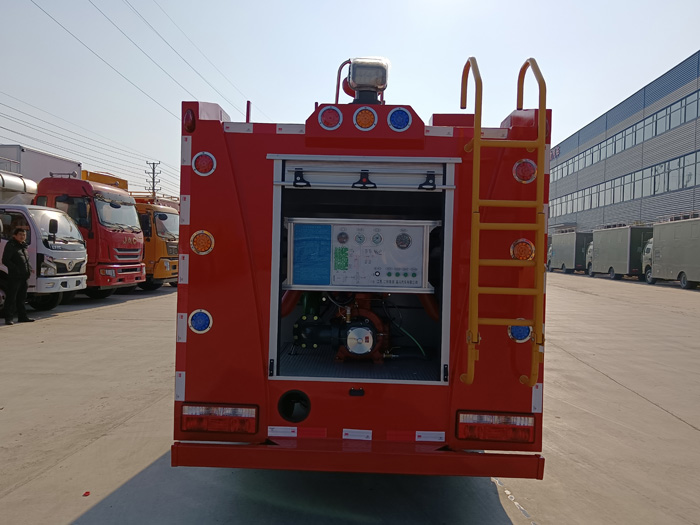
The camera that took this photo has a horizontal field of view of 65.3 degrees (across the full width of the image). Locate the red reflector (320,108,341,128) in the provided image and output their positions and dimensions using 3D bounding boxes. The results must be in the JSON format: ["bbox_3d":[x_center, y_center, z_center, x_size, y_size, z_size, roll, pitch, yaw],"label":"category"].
[{"bbox_3d":[-0.096,-0.716,2.720,0.112,0.112,0.030,2,1,1],"label":"red reflector"}]

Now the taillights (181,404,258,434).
[{"bbox_3d":[-0.665,0.801,2.803,0.390,0.152,0.060,2,1,1],"label":"taillights"}]

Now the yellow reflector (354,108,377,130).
[{"bbox_3d":[0.079,-0.713,2.717,0.119,0.119,0.030,2,1,1],"label":"yellow reflector"}]

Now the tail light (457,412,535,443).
[{"bbox_3d":[0.740,0.837,2.777,0.390,0.152,0.060,2,1,1],"label":"tail light"}]

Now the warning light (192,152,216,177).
[{"bbox_3d":[-0.737,-0.497,2.765,0.122,0.122,0.030,2,1,1],"label":"warning light"}]

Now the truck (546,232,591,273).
[{"bbox_3d":[18.198,-0.759,44.154,2.250,3.180,6.900,1,1,4],"label":"truck"}]

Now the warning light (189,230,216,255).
[{"bbox_3d":[-0.749,-0.100,2.779,0.122,0.122,0.035,2,1,1],"label":"warning light"}]

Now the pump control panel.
[{"bbox_3d":[0.071,-0.037,3.004,0.840,0.400,0.090,2,1,1],"label":"pump control panel"}]

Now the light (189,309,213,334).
[{"bbox_3d":[-0.756,0.301,2.770,0.122,0.122,0.030,2,1,1],"label":"light"}]

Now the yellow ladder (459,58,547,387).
[{"bbox_3d":[0.754,-0.222,2.767,0.342,1.628,0.420,2,1,1],"label":"yellow ladder"}]

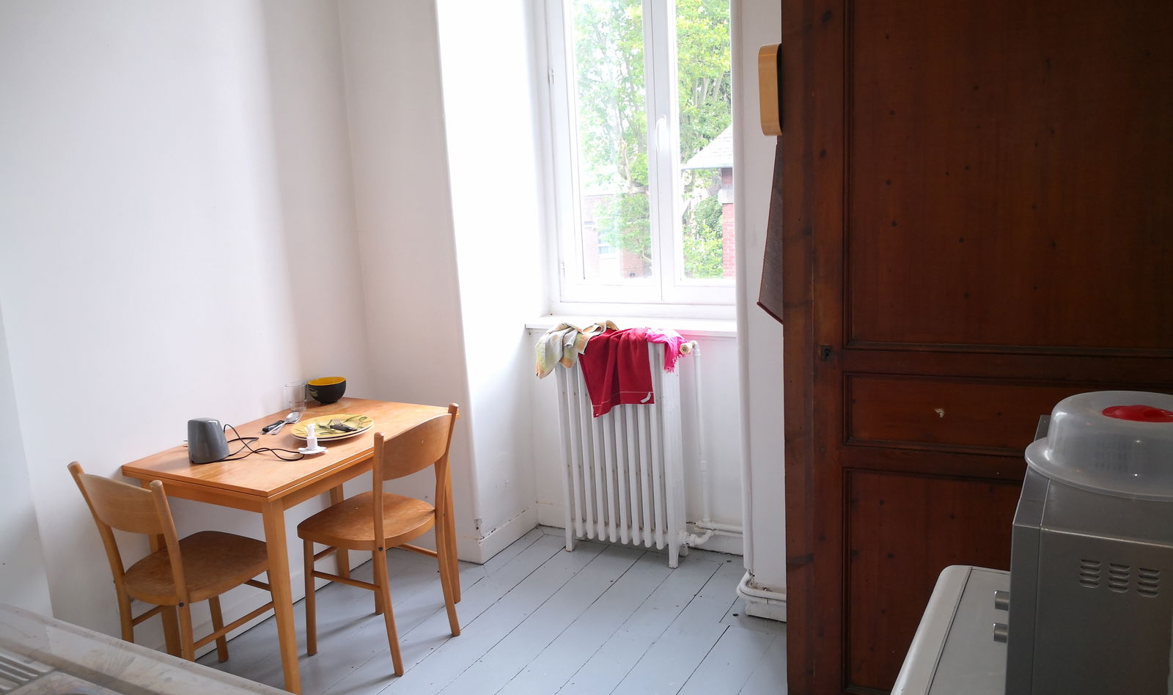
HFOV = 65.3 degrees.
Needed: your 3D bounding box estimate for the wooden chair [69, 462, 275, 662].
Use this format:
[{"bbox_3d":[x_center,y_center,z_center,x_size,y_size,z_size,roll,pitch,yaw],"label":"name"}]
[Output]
[{"bbox_3d":[-1.199,0.711,2.797,0.420,0.836,0.450,3,13,28],"label":"wooden chair"}]

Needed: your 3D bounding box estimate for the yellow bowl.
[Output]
[{"bbox_3d":[-1.004,0.168,3.538,0.145,0.080,0.145,-3,12,1],"label":"yellow bowl"}]

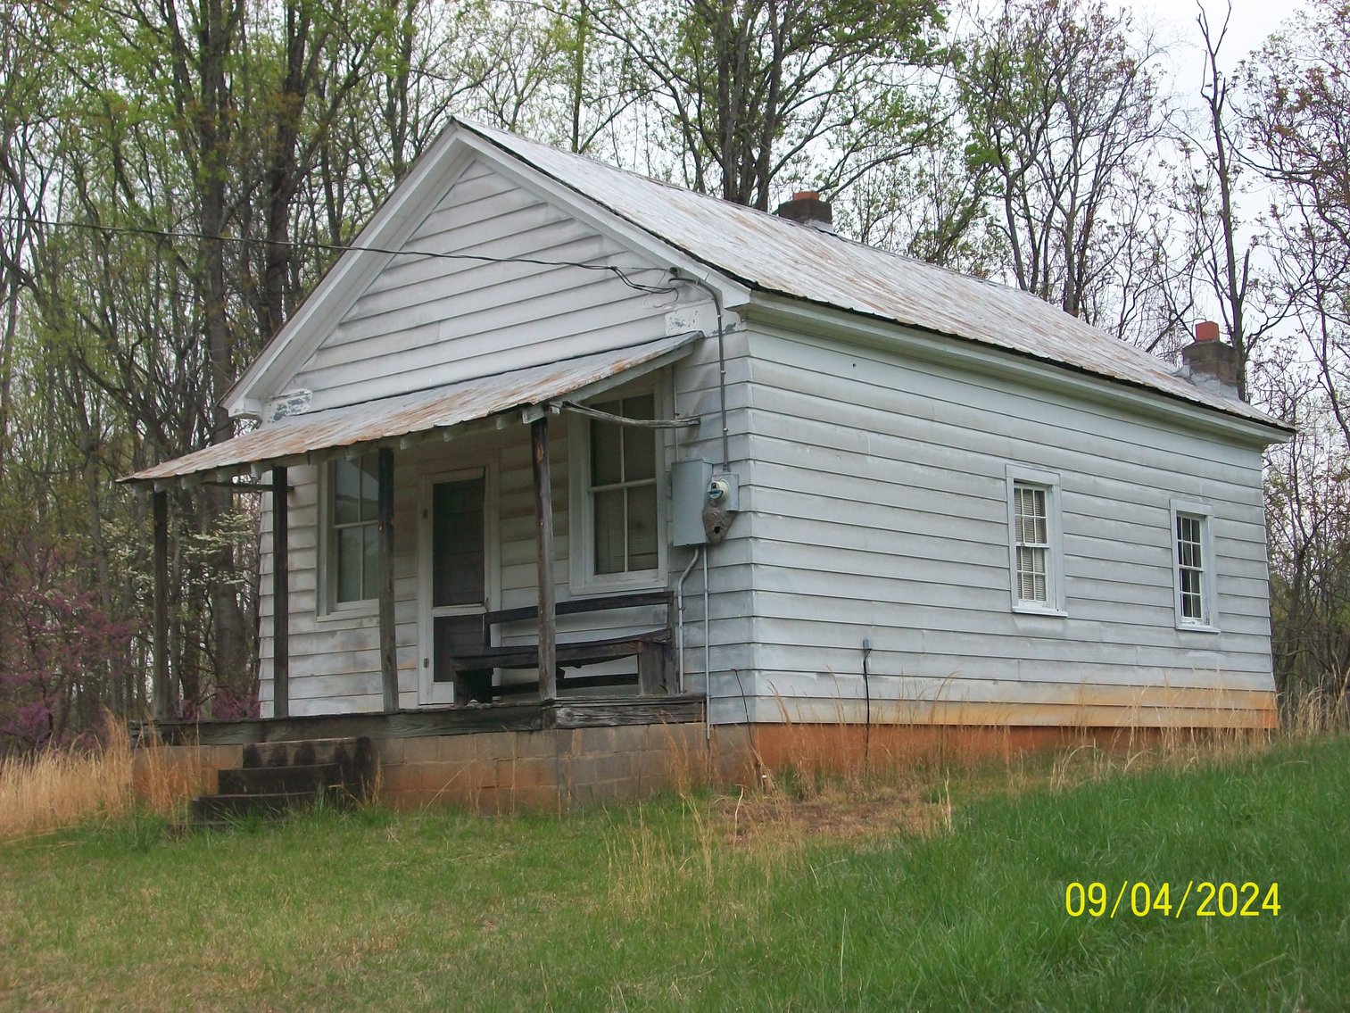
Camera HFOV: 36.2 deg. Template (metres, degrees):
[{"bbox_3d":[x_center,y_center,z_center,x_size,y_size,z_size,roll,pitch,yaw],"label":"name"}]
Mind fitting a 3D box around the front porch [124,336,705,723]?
[{"bbox_3d":[-2.344,0.272,17.303,5.330,2.900,1.790,-8,-10,40],"label":"front porch"}]

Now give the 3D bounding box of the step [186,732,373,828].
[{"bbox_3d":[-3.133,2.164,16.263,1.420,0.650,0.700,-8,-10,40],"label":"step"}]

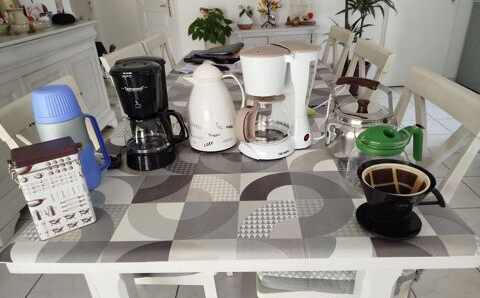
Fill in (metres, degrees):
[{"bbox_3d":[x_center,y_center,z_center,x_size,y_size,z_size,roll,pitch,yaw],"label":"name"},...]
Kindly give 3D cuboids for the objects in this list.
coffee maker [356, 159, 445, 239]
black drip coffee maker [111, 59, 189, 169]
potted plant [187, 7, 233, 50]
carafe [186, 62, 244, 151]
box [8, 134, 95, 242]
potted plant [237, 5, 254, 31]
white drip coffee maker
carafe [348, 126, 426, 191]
[{"bbox_3d":[0.320,0.097,0.663,0.172,0.105,0.138,-2,26,3],"label":"coffee maker"},{"bbox_3d":[-0.247,-0.103,0.947,0.191,0.276,0.180,-5,26,-4],"label":"black drip coffee maker"},{"bbox_3d":[-0.295,-1.210,3.560,0.450,0.560,0.420,-2,26,3],"label":"potted plant"},{"bbox_3d":[-0.077,-0.141,1.025,0.187,0.259,0.154,-5,26,-4],"label":"carafe"},{"bbox_3d":[-0.368,0.076,0.668,0.110,0.174,0.074,-18,30,-28],"label":"box"},{"bbox_3d":[0.060,-1.436,3.639,0.200,0.243,0.180,-2,26,3],"label":"potted plant"},{"bbox_3d":[0.088,-0.143,0.960,0.223,0.302,0.186,-24,33,-37],"label":"white drip coffee maker"},{"bbox_3d":[0.332,0.025,0.752,0.185,0.132,0.125,-11,27,-16],"label":"carafe"}]

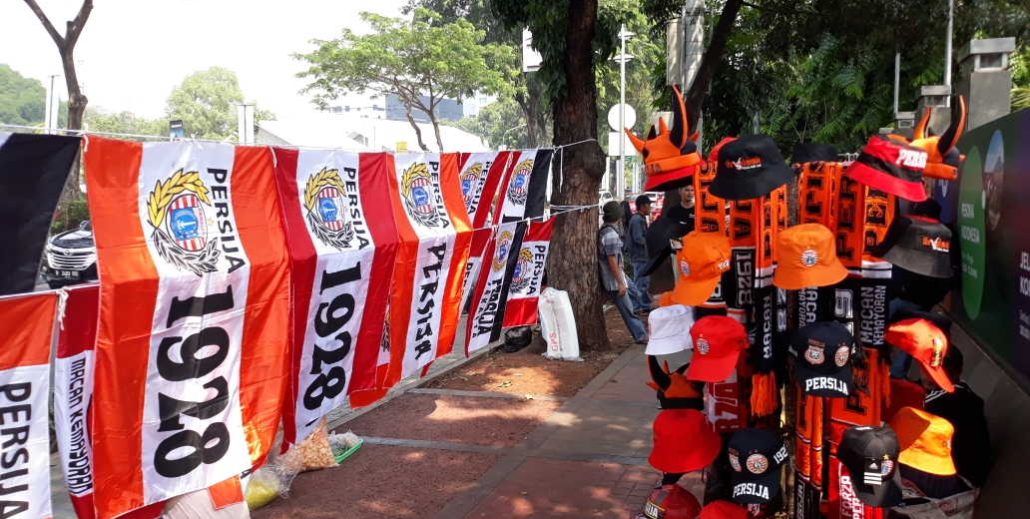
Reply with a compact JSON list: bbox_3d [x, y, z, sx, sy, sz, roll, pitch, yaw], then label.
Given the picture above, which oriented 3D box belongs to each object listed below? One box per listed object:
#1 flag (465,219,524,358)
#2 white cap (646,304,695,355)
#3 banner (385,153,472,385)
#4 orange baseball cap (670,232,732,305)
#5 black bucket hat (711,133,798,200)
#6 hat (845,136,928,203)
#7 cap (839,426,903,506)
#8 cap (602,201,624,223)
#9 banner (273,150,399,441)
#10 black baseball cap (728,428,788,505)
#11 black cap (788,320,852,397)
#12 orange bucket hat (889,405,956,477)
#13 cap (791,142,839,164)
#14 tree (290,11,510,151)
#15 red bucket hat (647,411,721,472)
[{"bbox_3d":[-0.163,0.243,7.100,0.150,1.100,0.820,12,8,19],"label":"flag"},{"bbox_3d":[0.608,0.265,3.030,0.260,0.170,0.250,-5,6,1],"label":"white cap"},{"bbox_3d":[-0.555,0.005,5.450,0.170,1.480,1.050,1,5,21],"label":"banner"},{"bbox_3d":[0.604,0.015,2.650,0.262,0.160,0.178,-40,33,-26],"label":"orange baseball cap"},{"bbox_3d":[0.761,-0.300,2.580,0.275,0.165,0.285,-6,15,33],"label":"black bucket hat"},{"bbox_3d":[1.269,-0.313,2.750,0.270,0.160,0.280,-3,20,-30],"label":"hat"},{"bbox_3d":[1.157,0.679,2.620,0.190,0.160,0.260,-2,35,-14],"label":"cap"},{"bbox_3d":[1.101,-0.537,9.000,0.270,0.190,0.250,-3,5,-30],"label":"cap"},{"bbox_3d":[-0.992,0.124,4.450,0.240,1.480,1.170,1,4,20],"label":"banner"},{"bbox_3d":[0.777,0.651,2.600,0.178,0.160,0.262,-4,18,39],"label":"black baseball cap"},{"bbox_3d":[0.991,0.308,2.570,0.178,0.160,0.262,5,29,12],"label":"black cap"},{"bbox_3d":[1.453,0.651,2.870,0.250,0.170,0.260,-4,20,-38],"label":"orange bucket hat"},{"bbox_3d":[1.131,-0.367,3.030,0.220,0.155,0.250,1,-8,22],"label":"cap"},{"bbox_3d":[-4.473,-5.347,32.000,8.800,9.200,8.400,-1,4,-8],"label":"tree"},{"bbox_3d":[0.570,0.603,2.690,0.265,0.160,0.255,-24,9,-17],"label":"red bucket hat"}]

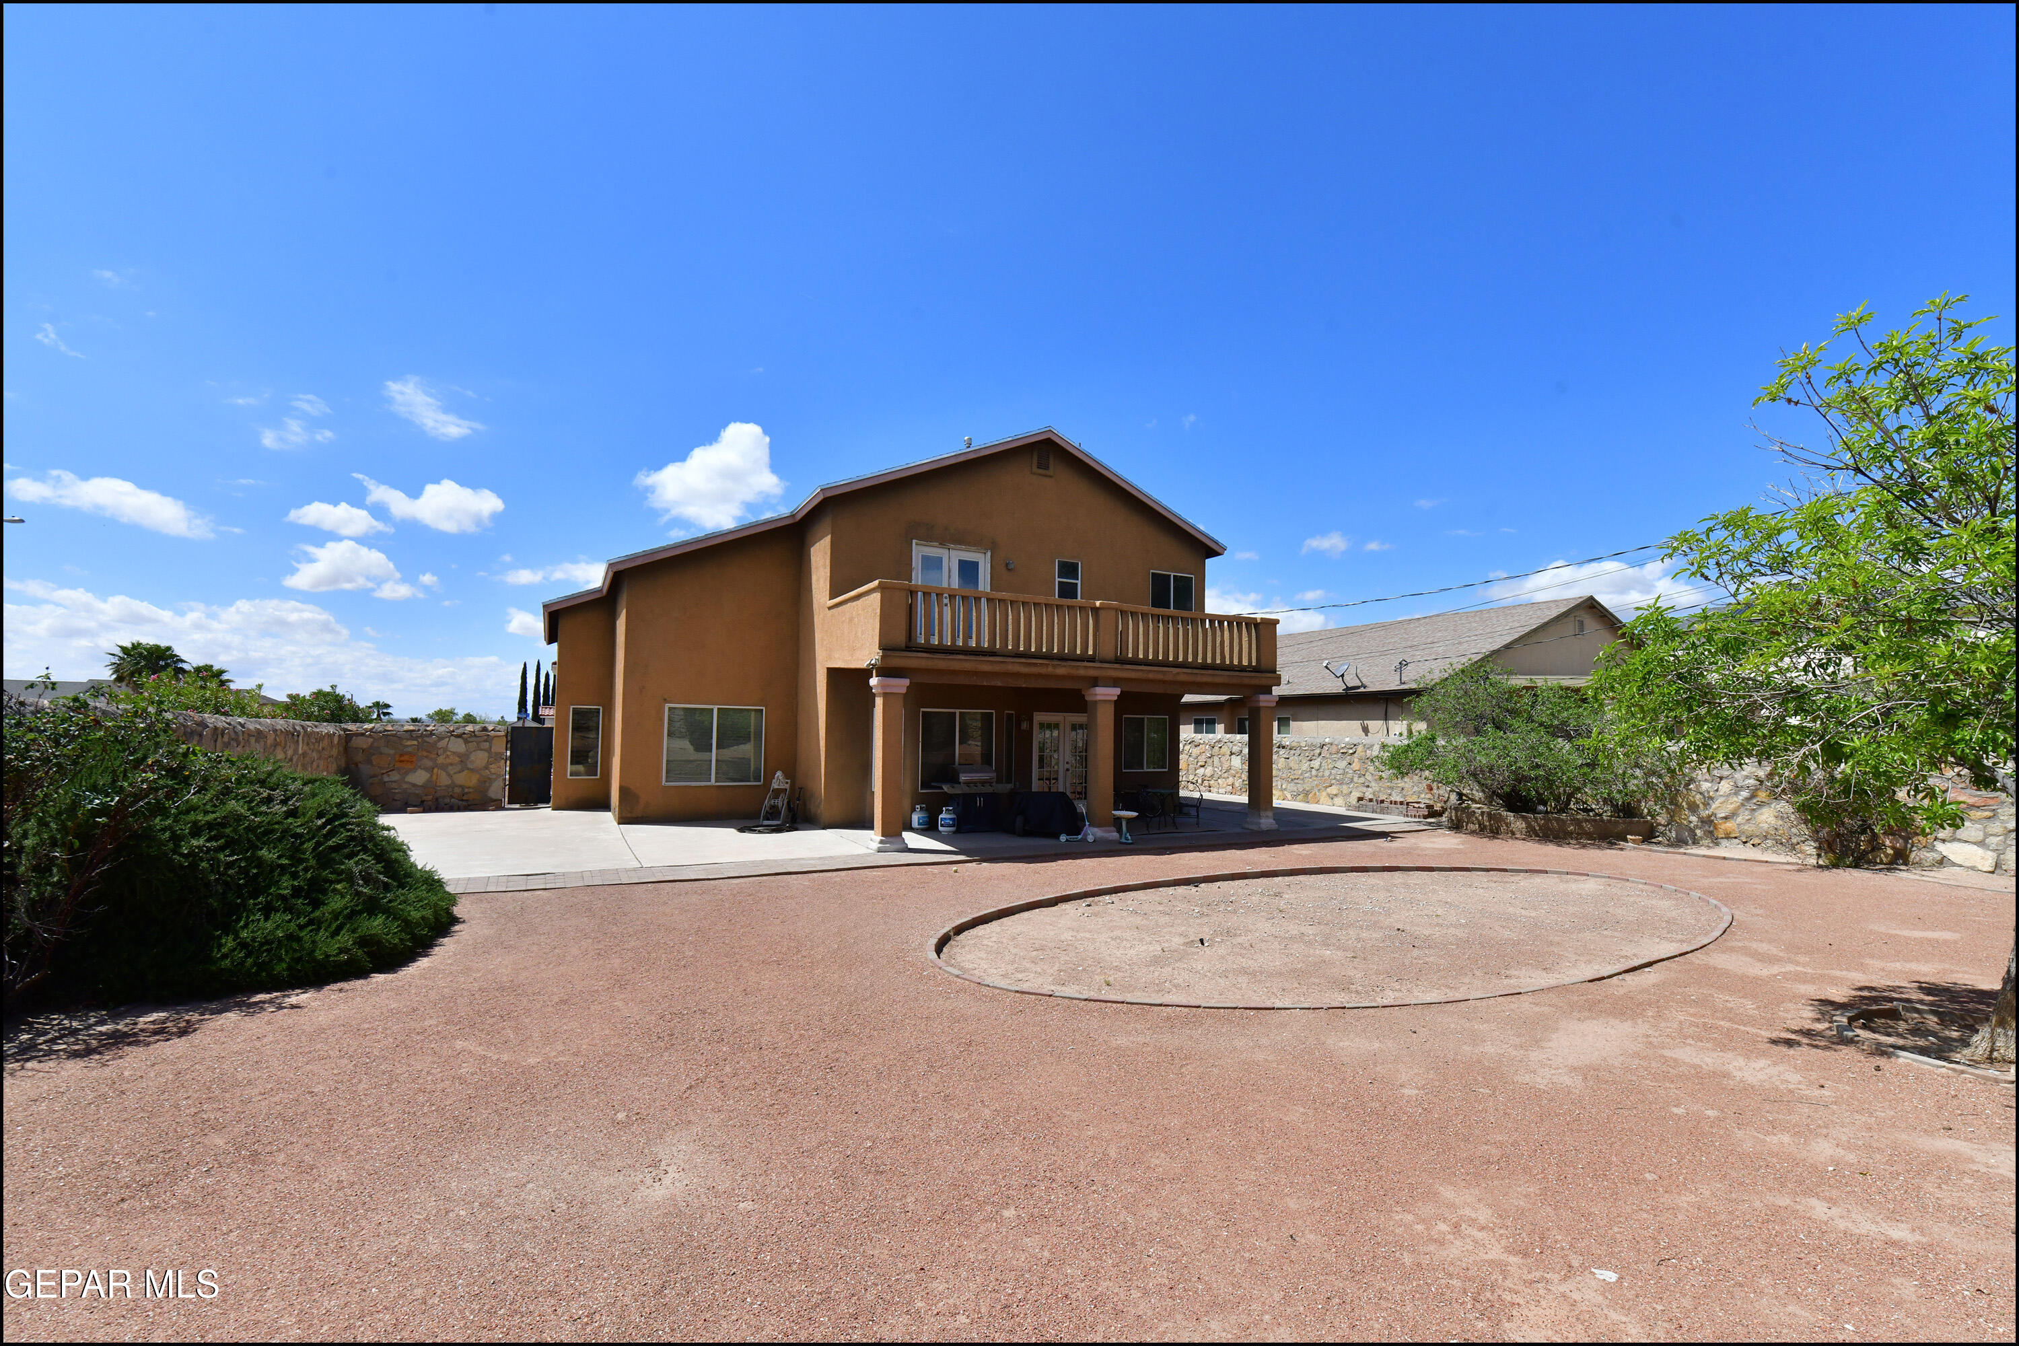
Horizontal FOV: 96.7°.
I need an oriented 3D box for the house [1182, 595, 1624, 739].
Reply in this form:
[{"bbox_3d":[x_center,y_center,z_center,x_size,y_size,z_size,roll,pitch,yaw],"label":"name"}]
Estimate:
[{"bbox_3d":[12.327,1.220,32.493,15.000,5.750,17.000,3,-5,-29],"label":"house"}]

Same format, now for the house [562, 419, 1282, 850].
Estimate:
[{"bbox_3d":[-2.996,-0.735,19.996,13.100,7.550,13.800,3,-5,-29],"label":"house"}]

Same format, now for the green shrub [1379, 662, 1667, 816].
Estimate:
[{"bbox_3d":[9.621,1.256,16.956,3.200,2.850,4.800,3,-5,-29],"label":"green shrub"}]

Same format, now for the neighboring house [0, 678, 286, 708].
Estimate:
[{"bbox_3d":[-45.981,2.700,45.439,15.000,4.600,11.000,3,-5,-29],"label":"neighboring house"}]

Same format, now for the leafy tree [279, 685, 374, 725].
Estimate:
[{"bbox_3d":[-16.796,1.617,22.100,2.000,2.750,2.000,3,-5,-29],"label":"leafy tree"}]

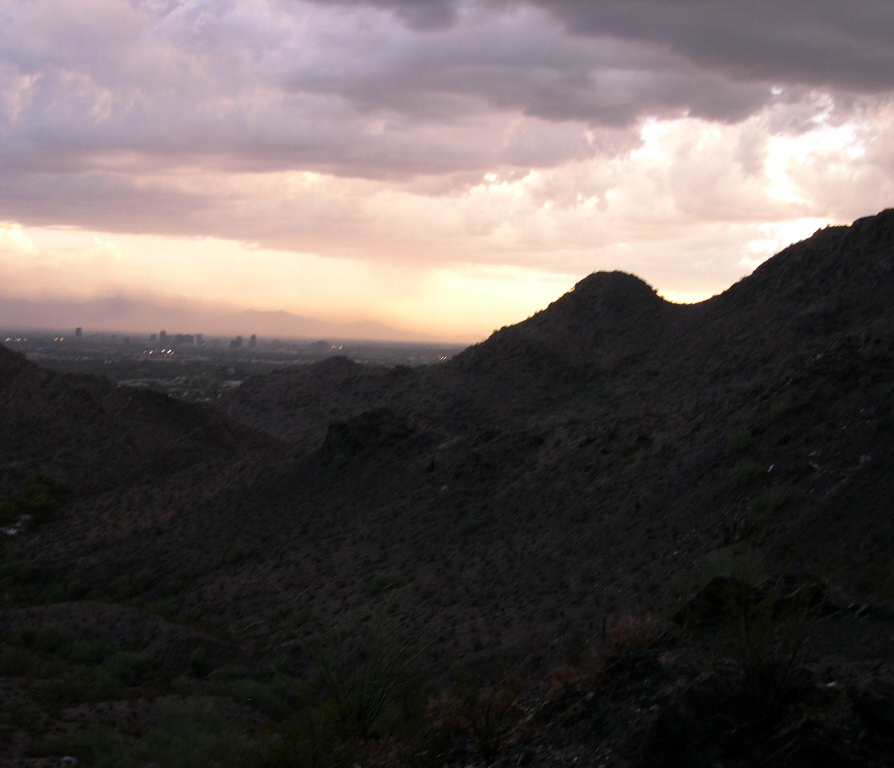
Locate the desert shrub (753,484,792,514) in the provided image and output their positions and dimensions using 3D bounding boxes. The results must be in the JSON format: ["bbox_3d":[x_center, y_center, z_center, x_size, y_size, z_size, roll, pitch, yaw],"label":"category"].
[{"bbox_3d":[30.404,10.789,105.000,3.440,2.520,3.270,2,2,0],"label":"desert shrub"}]

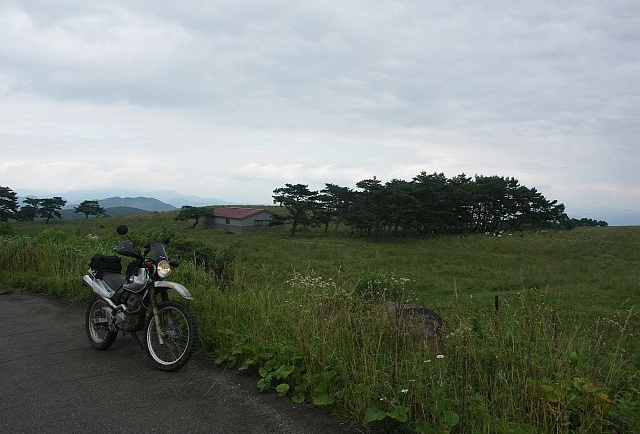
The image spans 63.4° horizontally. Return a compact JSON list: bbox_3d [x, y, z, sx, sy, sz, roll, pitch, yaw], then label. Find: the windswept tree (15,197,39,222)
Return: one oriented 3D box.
[{"bbox_3d":[-70.866,-1.811,125.000,6.040,5.790,5.500,1,1,0],"label":"windswept tree"}]

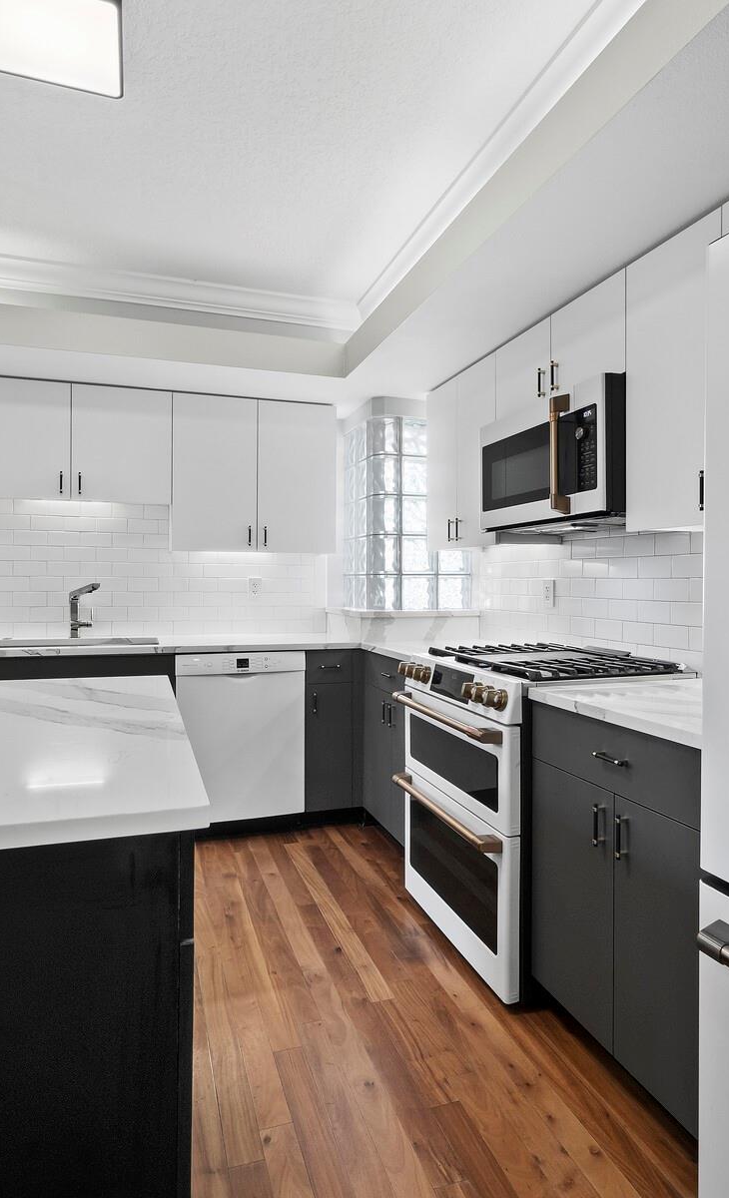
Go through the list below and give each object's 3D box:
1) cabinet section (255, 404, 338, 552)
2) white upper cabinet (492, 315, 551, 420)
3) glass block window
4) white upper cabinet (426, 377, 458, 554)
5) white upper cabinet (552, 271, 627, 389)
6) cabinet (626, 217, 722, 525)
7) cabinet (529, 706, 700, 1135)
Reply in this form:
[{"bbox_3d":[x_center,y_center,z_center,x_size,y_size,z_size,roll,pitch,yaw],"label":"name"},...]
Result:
[{"bbox_3d":[-0.402,-0.635,3.540,0.418,0.787,0.330,0,1,-18],"label":"cabinet section"},{"bbox_3d":[0.767,-0.877,2.577,0.330,0.324,0.379,0,1,-19],"label":"white upper cabinet"},{"bbox_3d":[0.223,-0.441,3.569,0.585,1.002,0.470,0,1,-19],"label":"glass block window"},{"bbox_3d":[0.532,-0.652,3.244,0.330,0.818,0.333,0,1,-19],"label":"white upper cabinet"},{"bbox_3d":[0.893,-0.864,2.218,0.330,0.327,0.383,0,1,-19],"label":"white upper cabinet"},{"bbox_3d":[1.012,-0.610,1.875,0.330,0.815,0.343,0,1,-19],"label":"cabinet"},{"bbox_3d":[0.868,0.704,1.586,0.630,0.847,0.657,0,1,-19],"label":"cabinet"}]

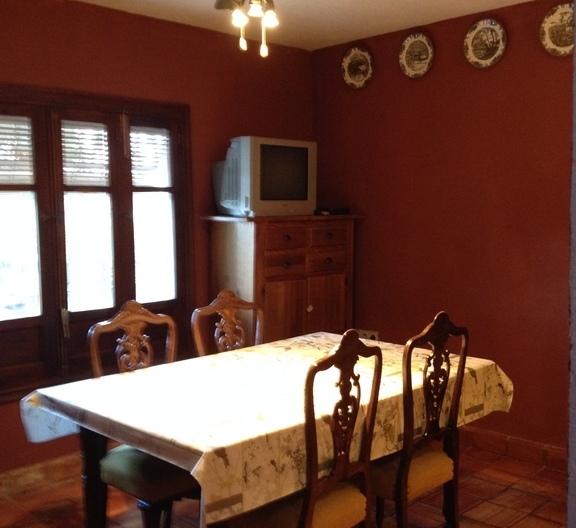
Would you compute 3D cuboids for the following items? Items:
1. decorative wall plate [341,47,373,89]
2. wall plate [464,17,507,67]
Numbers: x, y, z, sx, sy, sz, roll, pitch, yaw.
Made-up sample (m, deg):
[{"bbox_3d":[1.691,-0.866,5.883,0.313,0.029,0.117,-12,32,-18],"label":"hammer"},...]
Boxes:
[{"bbox_3d":[0.461,-1.298,5.135,0.030,0.270,0.270,-5,7,-42],"label":"decorative wall plate"},{"bbox_3d":[1.123,-1.250,4.407,0.030,0.275,0.275,-5,7,-42],"label":"wall plate"}]

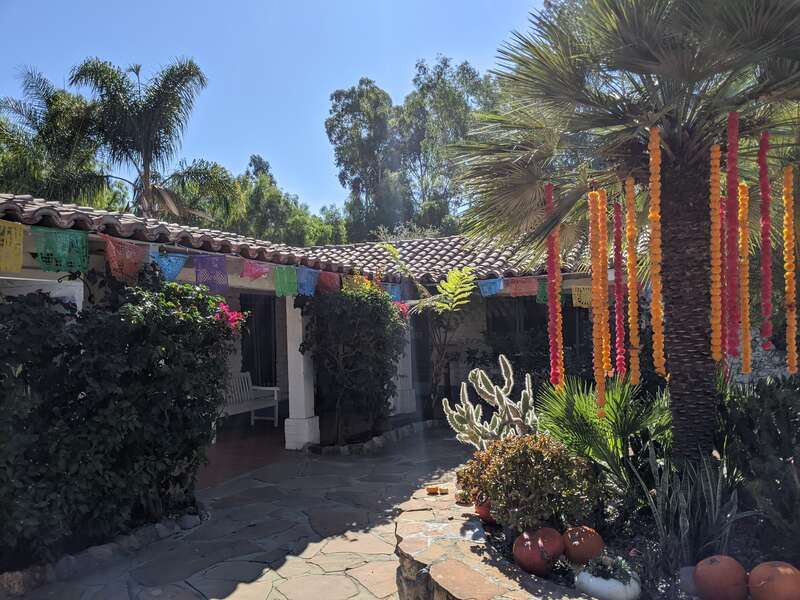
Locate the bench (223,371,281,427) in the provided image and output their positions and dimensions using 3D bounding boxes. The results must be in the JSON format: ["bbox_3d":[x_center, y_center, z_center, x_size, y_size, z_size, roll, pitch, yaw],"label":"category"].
[{"bbox_3d":[-2.579,1.592,9.545,0.620,0.900,1.500,-3,-3,25],"label":"bench"}]

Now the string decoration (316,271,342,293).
[{"bbox_3d":[-0.901,-0.224,7.971,0.040,0.300,0.520,-3,-3,26],"label":"string decoration"}]

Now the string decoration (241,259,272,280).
[{"bbox_3d":[-1.495,-0.318,6.500,0.080,0.240,0.460,-3,-3,25],"label":"string decoration"}]

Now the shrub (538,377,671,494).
[{"bbox_3d":[1.531,0.936,4.772,0.950,0.820,0.880,-1,-3,0],"label":"shrub"}]

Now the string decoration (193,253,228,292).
[{"bbox_3d":[-1.752,-0.246,5.800,0.030,0.340,0.440,-3,-3,25],"label":"string decoration"}]

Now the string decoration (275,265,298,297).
[{"bbox_3d":[-1.301,-0.223,7.151,0.040,0.365,0.460,-3,-3,26],"label":"string decoration"}]

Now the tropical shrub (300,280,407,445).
[{"bbox_3d":[-0.665,0.843,8.608,1.420,2.200,1.200,-1,-3,0],"label":"tropical shrub"}]

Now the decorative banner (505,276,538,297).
[{"bbox_3d":[1.926,-0.213,9.850,0.480,0.310,0.030,-3,-3,25],"label":"decorative banner"}]

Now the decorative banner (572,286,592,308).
[{"bbox_3d":[2.735,-0.037,9.200,0.440,0.330,0.040,-3,-3,26],"label":"decorative banner"}]

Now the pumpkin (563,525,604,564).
[{"bbox_3d":[0.991,1.327,3.380,0.235,0.200,0.235,-1,-1,0],"label":"pumpkin"}]

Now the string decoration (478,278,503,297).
[{"bbox_3d":[1.465,-0.186,10.100,0.400,0.300,0.030,-3,-3,25],"label":"string decoration"}]

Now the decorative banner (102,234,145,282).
[{"bbox_3d":[-2.282,-0.334,5.150,0.060,0.390,0.470,-3,-3,26],"label":"decorative banner"}]

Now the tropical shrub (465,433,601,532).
[{"bbox_3d":[0.792,1.036,3.864,0.770,0.540,0.680,-1,-3,0],"label":"tropical shrub"}]

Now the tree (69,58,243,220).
[{"bbox_3d":[-6.575,-1.884,16.733,4.500,8.800,4.500,-1,-3,0],"label":"tree"}]

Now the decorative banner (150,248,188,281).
[{"bbox_3d":[-2.071,-0.318,5.581,0.060,0.290,0.460,-3,-3,26],"label":"decorative banner"}]

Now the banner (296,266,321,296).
[{"bbox_3d":[-1.107,-0.224,7.548,0.040,0.360,0.490,-3,-3,26],"label":"banner"}]

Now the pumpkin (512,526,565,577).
[{"bbox_3d":[0.633,1.149,2.850,0.230,0.220,0.230,-1,-2,0],"label":"pumpkin"}]

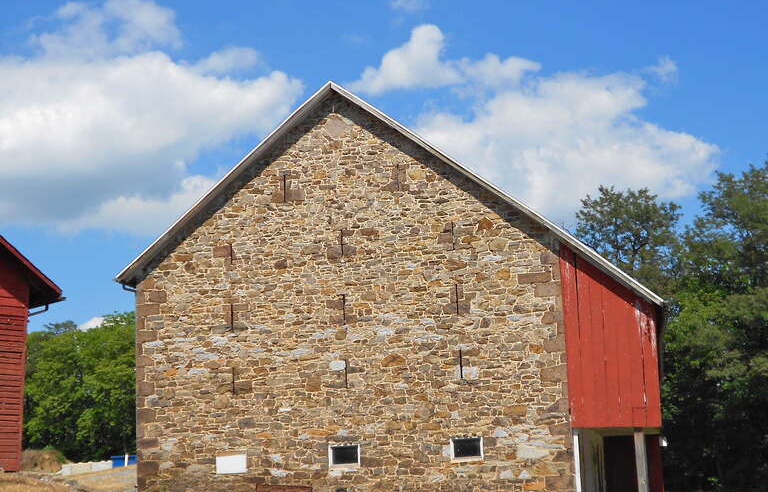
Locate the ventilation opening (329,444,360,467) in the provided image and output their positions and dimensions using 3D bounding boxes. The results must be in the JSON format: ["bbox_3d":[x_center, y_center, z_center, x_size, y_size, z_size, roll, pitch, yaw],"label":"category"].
[{"bbox_3d":[-0.960,5.093,23.192,0.740,0.550,0.130,-4,-11,4],"label":"ventilation opening"}]

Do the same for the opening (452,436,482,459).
[{"bbox_3d":[1.989,4.883,23.002,0.750,0.550,0.150,-4,-11,4],"label":"opening"}]

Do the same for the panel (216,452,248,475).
[{"bbox_3d":[-3.747,5.339,23.363,0.750,0.490,0.120,-4,-11,4],"label":"panel"}]

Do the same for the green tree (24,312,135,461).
[{"bbox_3d":[-16.886,7.847,52.905,7.000,8.800,6.500,1,-11,-18],"label":"green tree"}]

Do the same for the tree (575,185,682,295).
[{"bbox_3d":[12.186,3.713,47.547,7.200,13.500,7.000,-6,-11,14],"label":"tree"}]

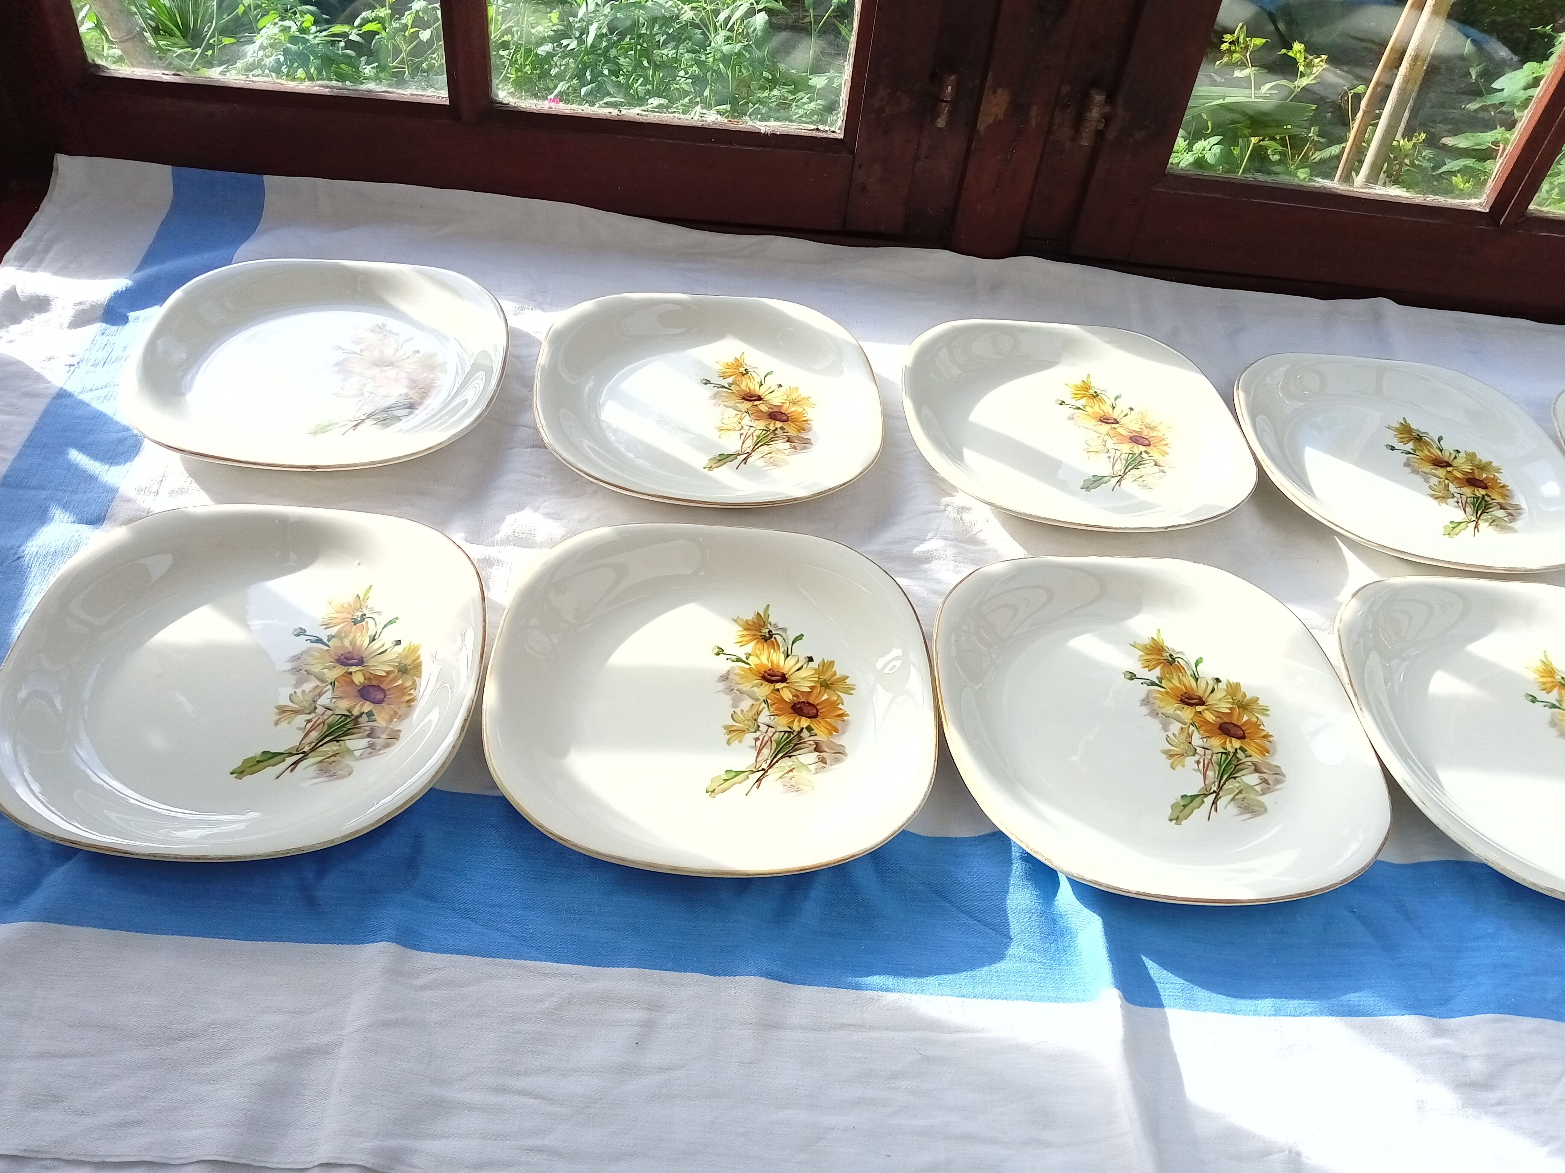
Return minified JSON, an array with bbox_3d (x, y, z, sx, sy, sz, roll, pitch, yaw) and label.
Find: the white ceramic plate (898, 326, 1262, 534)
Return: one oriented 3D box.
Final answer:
[{"bbox_3d":[0.202,-0.112,0.889,0.236,0.026,0.242,1,44,-7],"label":"white ceramic plate"}]

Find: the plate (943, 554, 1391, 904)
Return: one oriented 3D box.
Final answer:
[{"bbox_3d":[0.200,0.074,0.695,0.236,0.026,0.242,2,44,-6],"label":"plate"}]

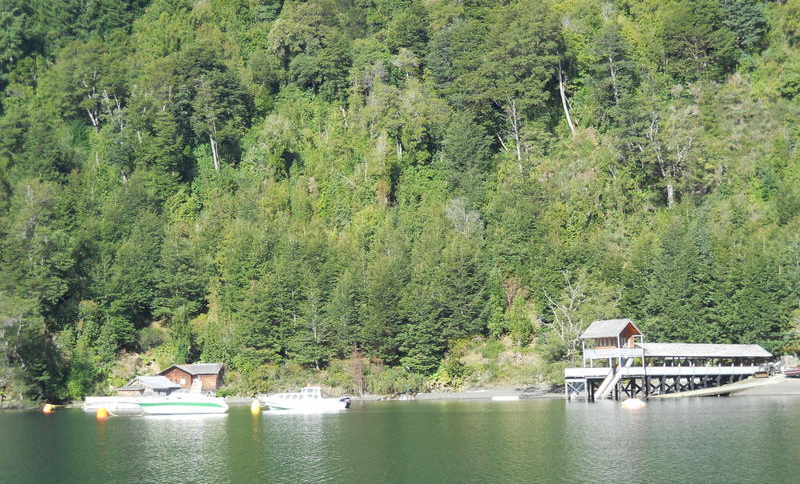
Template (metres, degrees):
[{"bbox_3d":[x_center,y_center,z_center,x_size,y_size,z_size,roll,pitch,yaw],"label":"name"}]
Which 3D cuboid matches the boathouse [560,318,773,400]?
[{"bbox_3d":[32.836,14.269,171.000,27.000,9.400,6.800,3,-7,-31],"label":"boathouse"}]

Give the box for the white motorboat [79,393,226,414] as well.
[{"bbox_3d":[-21.406,14.188,124.000,12.400,2.050,3.200,-1,-6,-3],"label":"white motorboat"}]

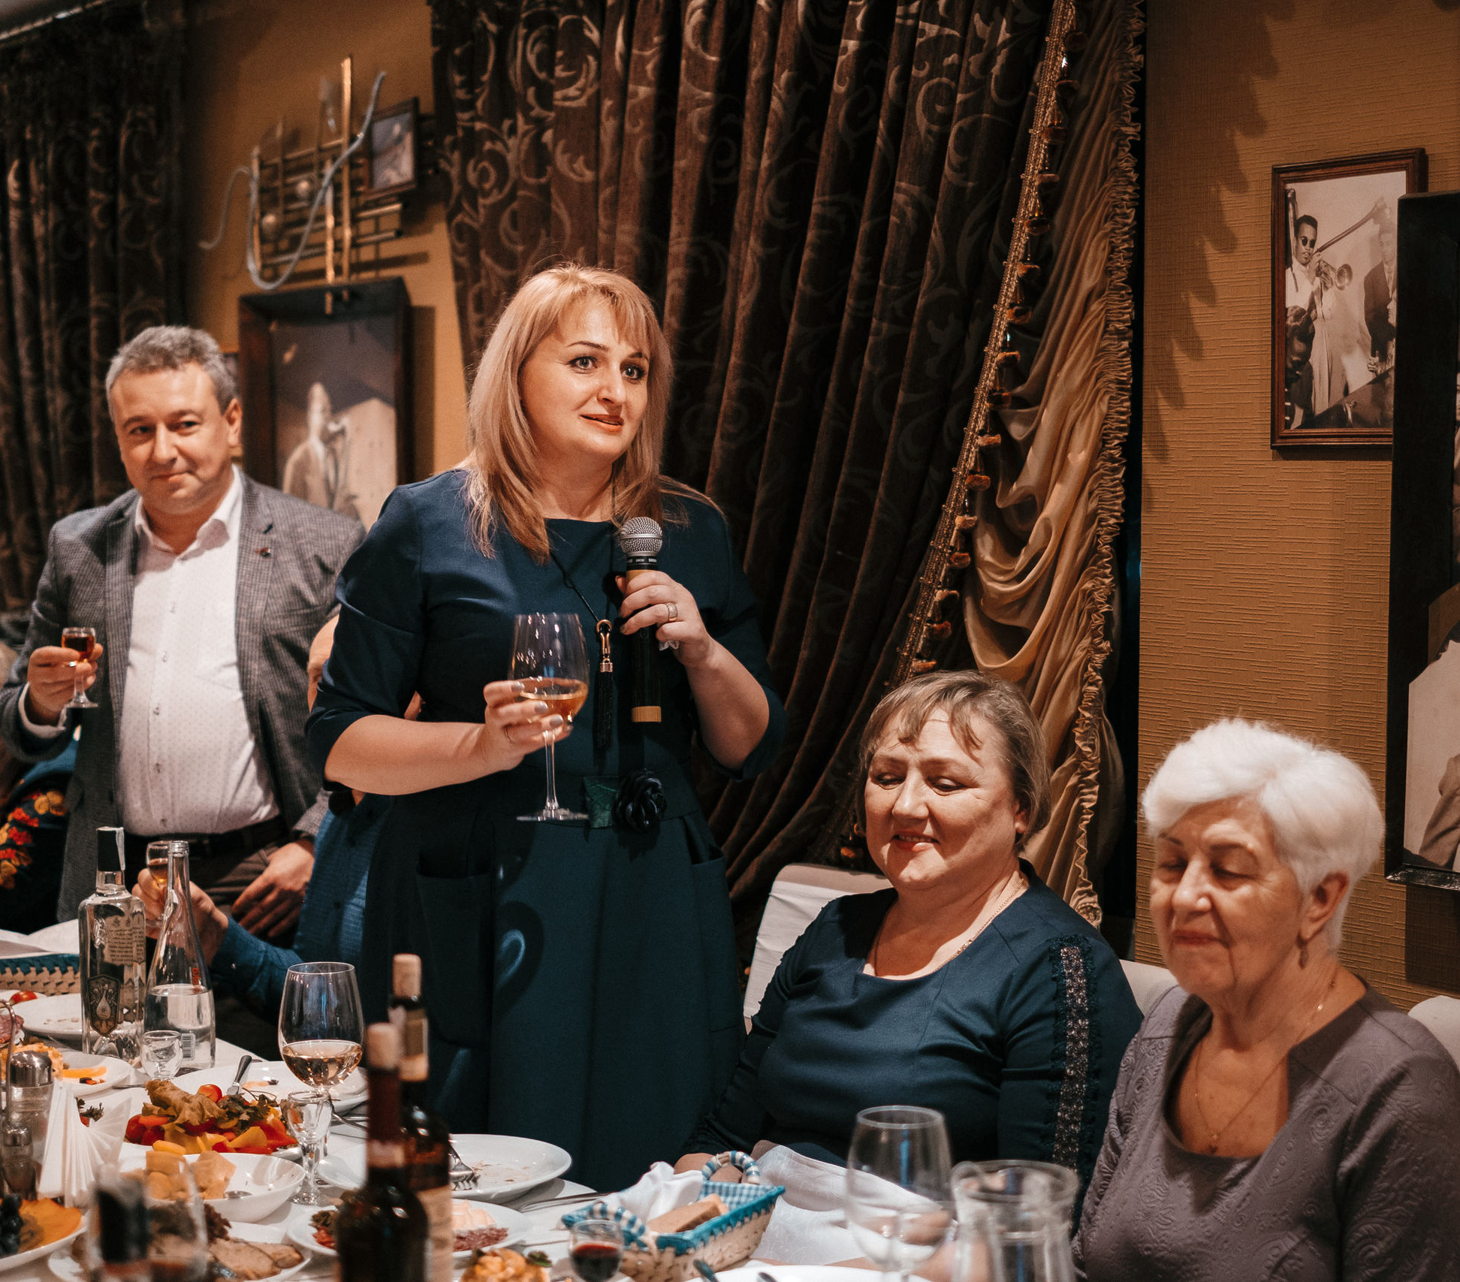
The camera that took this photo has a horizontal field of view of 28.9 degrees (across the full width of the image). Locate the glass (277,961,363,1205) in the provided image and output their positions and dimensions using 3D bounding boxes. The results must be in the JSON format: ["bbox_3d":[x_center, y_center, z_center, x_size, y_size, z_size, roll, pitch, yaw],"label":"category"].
[{"bbox_3d":[-0.425,0.450,2.942,0.088,0.222,0.088,0,4,0],"label":"glass"}]

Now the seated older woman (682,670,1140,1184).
[{"bbox_3d":[0.100,0.674,2.972,0.580,1.270,0.780,4,5,43],"label":"seated older woman"}]

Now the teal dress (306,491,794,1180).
[{"bbox_3d":[-0.217,0.291,3.371,0.570,1.000,0.420,-1,4,-14],"label":"teal dress"}]

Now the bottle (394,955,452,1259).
[{"bbox_3d":[-0.284,0.432,2.510,0.076,0.316,0.076,0,4,0],"label":"bottle"}]

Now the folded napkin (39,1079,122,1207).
[{"bbox_3d":[-0.653,0.505,2.863,0.090,0.124,0.075,-1,4,-10],"label":"folded napkin"}]

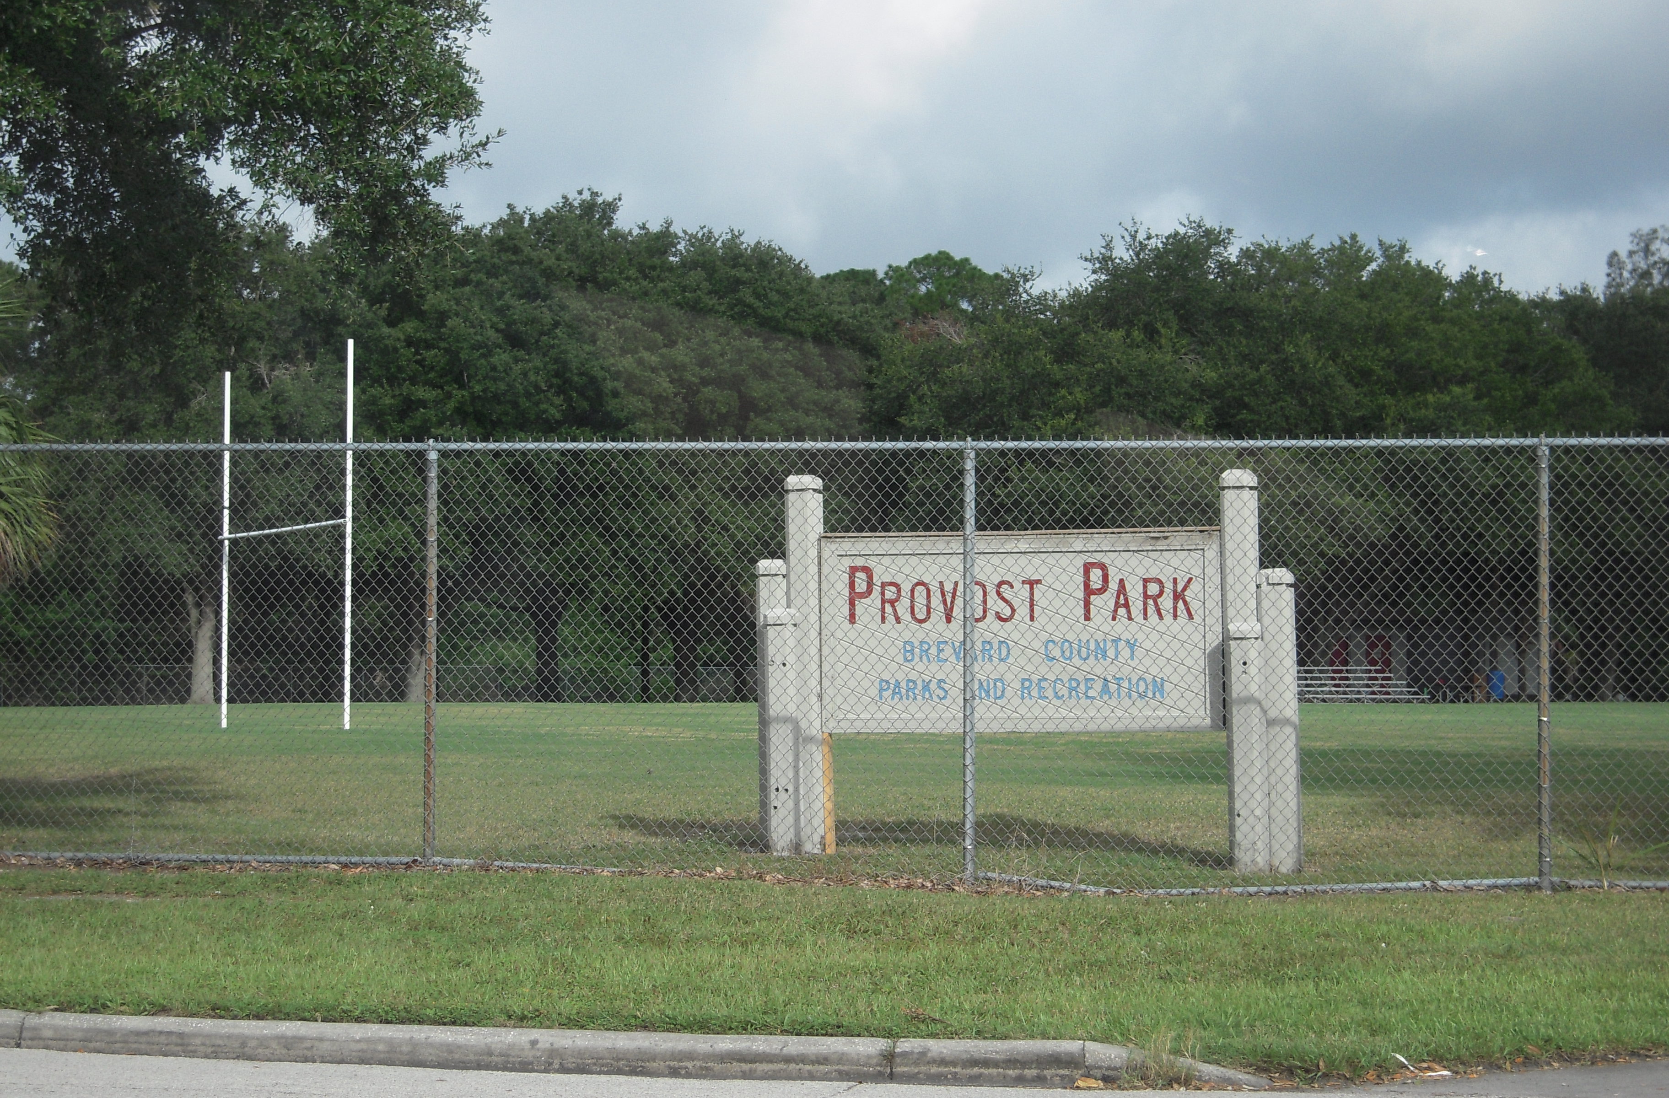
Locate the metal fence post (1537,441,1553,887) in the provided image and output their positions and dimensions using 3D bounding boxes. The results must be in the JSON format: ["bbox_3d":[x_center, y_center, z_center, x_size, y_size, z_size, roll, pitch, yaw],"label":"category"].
[{"bbox_3d":[3.680,0.602,20.240,0.065,2.358,0.065,0,-2,13],"label":"metal fence post"}]

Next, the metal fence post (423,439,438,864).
[{"bbox_3d":[-2.240,0.571,21.660,0.065,2.336,0.065,0,-2,13],"label":"metal fence post"}]

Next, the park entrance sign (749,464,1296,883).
[{"bbox_3d":[1.120,0.725,23.250,3.280,2.380,0.480,0,-2,13],"label":"park entrance sign"}]

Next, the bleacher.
[{"bbox_3d":[15.070,4.040,115.500,4.570,1.070,2.650,1,-2,-28],"label":"bleacher"}]

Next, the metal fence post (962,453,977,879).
[{"bbox_3d":[0.720,0.612,20.950,0.065,2.364,0.065,0,-2,13],"label":"metal fence post"}]

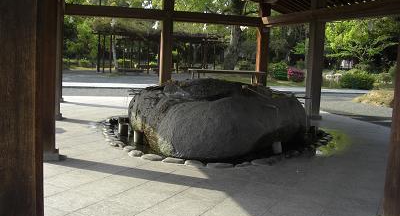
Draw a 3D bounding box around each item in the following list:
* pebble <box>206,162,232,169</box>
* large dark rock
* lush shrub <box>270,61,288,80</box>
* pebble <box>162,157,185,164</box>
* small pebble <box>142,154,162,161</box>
[{"bbox_3d":[0.284,0.815,6.059,0.380,0.080,0.220,2,6,-5],"label":"pebble"},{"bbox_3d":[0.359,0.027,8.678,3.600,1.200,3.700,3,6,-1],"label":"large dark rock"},{"bbox_3d":[6.299,-2.943,34.000,1.450,1.600,1.400,4,6,10],"label":"lush shrub"},{"bbox_3d":[-0.383,0.766,6.178,0.320,0.085,0.200,4,6,14],"label":"pebble"},{"bbox_3d":[-0.701,0.736,6.306,0.310,0.085,0.200,5,7,22],"label":"small pebble"}]

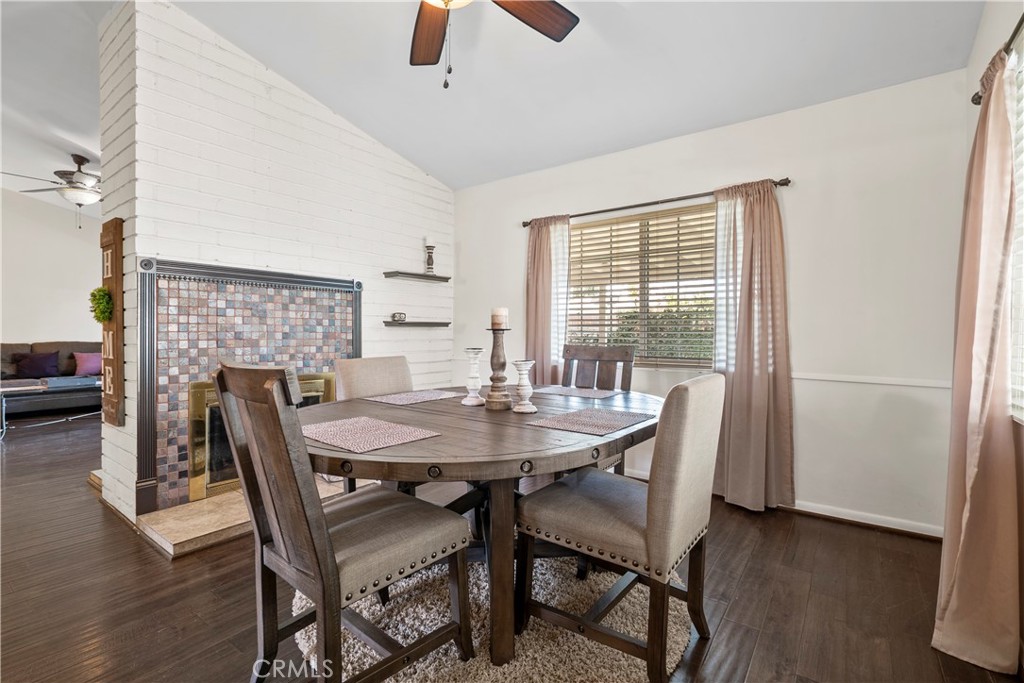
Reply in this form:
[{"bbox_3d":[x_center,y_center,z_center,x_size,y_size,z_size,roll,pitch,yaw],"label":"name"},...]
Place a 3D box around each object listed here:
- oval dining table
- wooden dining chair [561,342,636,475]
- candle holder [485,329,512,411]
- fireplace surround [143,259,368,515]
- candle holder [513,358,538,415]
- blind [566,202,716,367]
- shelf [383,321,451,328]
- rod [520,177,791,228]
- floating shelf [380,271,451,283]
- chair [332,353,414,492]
[{"bbox_3d":[-0.075,0.648,1.863,1.225,0.765,1.720,1,1,36],"label":"oval dining table"},{"bbox_3d":[0.347,0.533,2.538,0.470,1.000,0.610,1,1,36],"label":"wooden dining chair"},{"bbox_3d":[-0.051,0.111,1.826,0.113,0.316,0.113,1,1,0],"label":"candle holder"},{"bbox_3d":[-1.585,0.241,2.999,0.070,1.395,1.390,1,1,36],"label":"fireplace surround"},{"bbox_3d":[0.048,0.173,1.761,0.097,0.197,0.097,1,1,0],"label":"candle holder"},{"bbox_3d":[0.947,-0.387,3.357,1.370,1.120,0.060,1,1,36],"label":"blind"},{"bbox_3d":[-0.806,-0.146,3.942,0.175,0.047,0.600,1,1,36],"label":"shelf"},{"bbox_3d":[0.882,-0.981,3.308,1.965,0.050,0.090,1,1,36],"label":"rod"},{"bbox_3d":[-0.802,-0.548,3.936,0.175,0.047,0.600,1,1,36],"label":"floating shelf"},{"bbox_3d":[-0.511,0.561,2.237,0.600,0.935,0.500,1,1,36],"label":"chair"}]

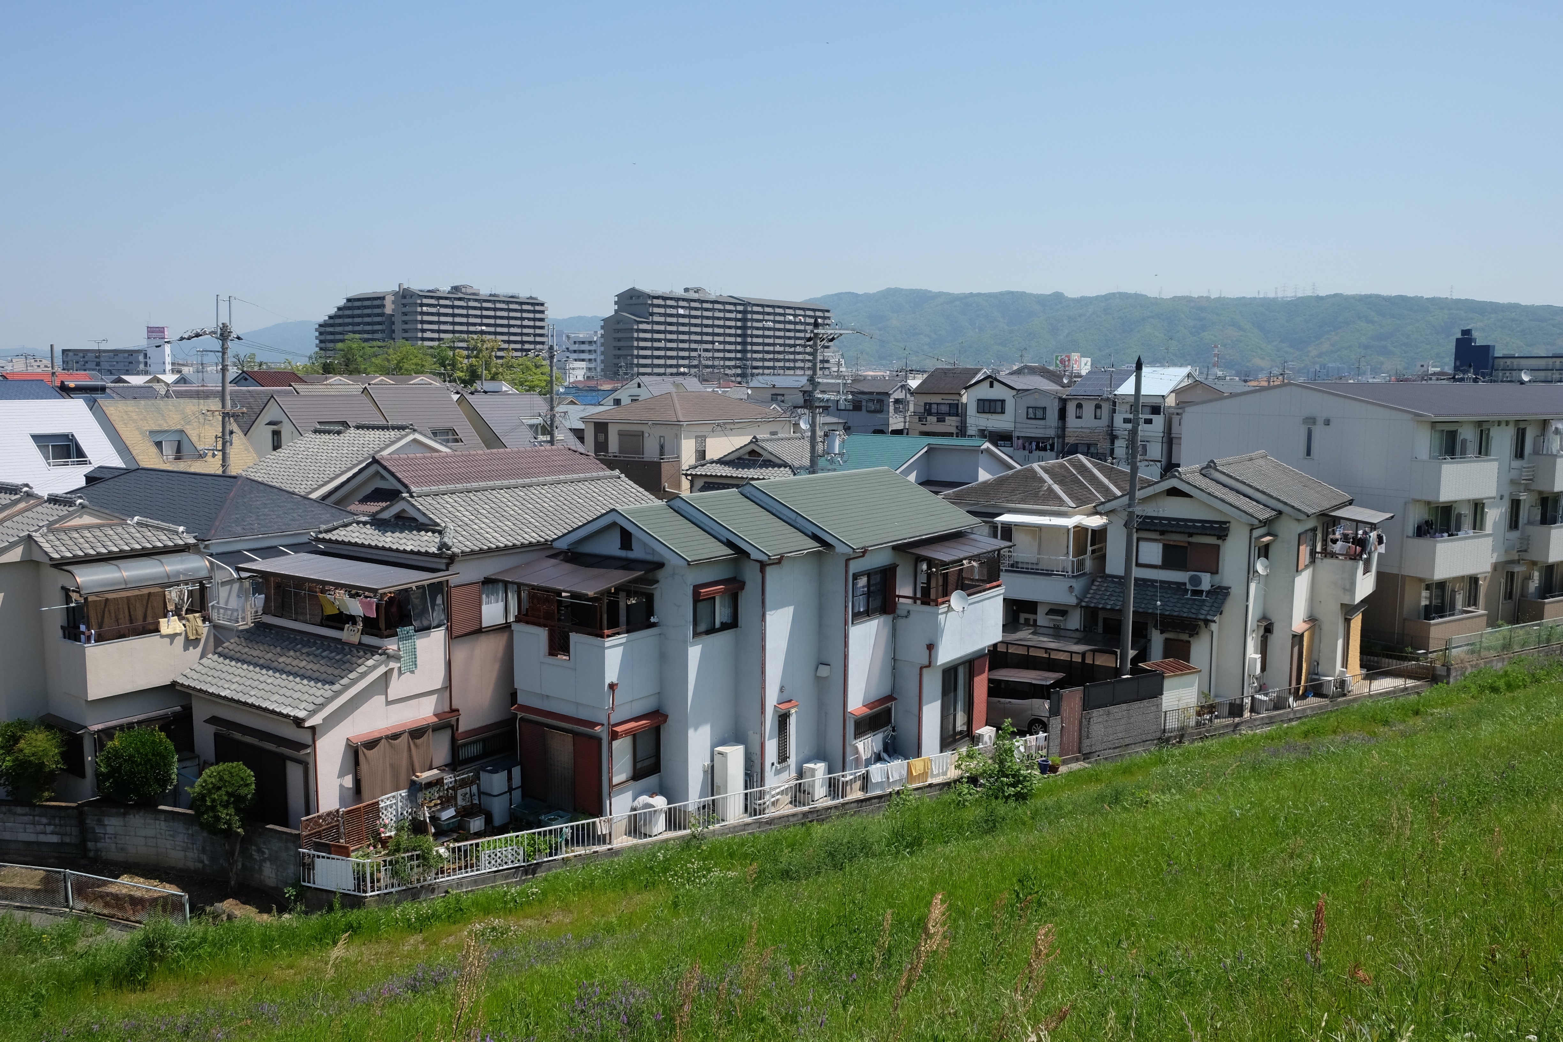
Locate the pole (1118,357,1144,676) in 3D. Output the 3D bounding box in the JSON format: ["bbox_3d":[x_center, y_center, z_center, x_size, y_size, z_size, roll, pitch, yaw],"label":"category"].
[{"bbox_3d":[10.510,0.247,35.097,0.330,10.200,0.330,5,8,36],"label":"pole"}]

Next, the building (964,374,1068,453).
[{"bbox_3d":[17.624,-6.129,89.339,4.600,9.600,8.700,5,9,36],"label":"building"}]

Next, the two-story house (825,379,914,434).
[{"bbox_3d":[6.669,-7.433,101.454,9.200,9.500,4.500,5,9,36],"label":"two-story house"}]

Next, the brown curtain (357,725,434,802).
[{"bbox_3d":[-8.340,5.355,25.519,0.140,1.500,1.850,5,8,36],"label":"brown curtain"}]

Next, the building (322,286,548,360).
[{"bbox_3d":[-129.941,-64.826,441.411,58.000,40.000,58.000,6,9,37],"label":"building"}]

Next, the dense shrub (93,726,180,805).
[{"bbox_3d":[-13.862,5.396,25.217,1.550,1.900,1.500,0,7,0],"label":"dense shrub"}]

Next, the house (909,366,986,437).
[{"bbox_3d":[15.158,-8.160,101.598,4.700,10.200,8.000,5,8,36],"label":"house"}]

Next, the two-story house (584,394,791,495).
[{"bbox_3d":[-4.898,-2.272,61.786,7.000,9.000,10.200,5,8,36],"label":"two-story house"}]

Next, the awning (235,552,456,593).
[{"bbox_3d":[-10.190,1.174,27.162,5.600,0.220,2.050,5,8,36],"label":"awning"}]

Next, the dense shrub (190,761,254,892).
[{"bbox_3d":[-10.890,5.941,22.914,1.100,2.503,1.100,0,7,0],"label":"dense shrub"}]

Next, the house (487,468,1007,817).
[{"bbox_3d":[-0.102,2.718,30.088,7.100,7.560,12.400,5,8,36],"label":"house"}]

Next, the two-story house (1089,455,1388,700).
[{"bbox_3d":[15.018,1.631,38.750,7.000,7.600,11.200,5,9,36],"label":"two-story house"}]

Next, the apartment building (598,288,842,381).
[{"bbox_3d":[-20.034,-61.781,420.898,16.800,39.000,101.000,6,9,41],"label":"apartment building"}]

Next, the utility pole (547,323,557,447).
[{"bbox_3d":[-11.145,-3.297,57.185,0.450,12.546,0.500,5,9,36],"label":"utility pole"}]

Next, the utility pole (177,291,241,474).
[{"bbox_3d":[-20.732,-1.809,43.038,0.800,12.878,1.900,5,9,36],"label":"utility pole"}]

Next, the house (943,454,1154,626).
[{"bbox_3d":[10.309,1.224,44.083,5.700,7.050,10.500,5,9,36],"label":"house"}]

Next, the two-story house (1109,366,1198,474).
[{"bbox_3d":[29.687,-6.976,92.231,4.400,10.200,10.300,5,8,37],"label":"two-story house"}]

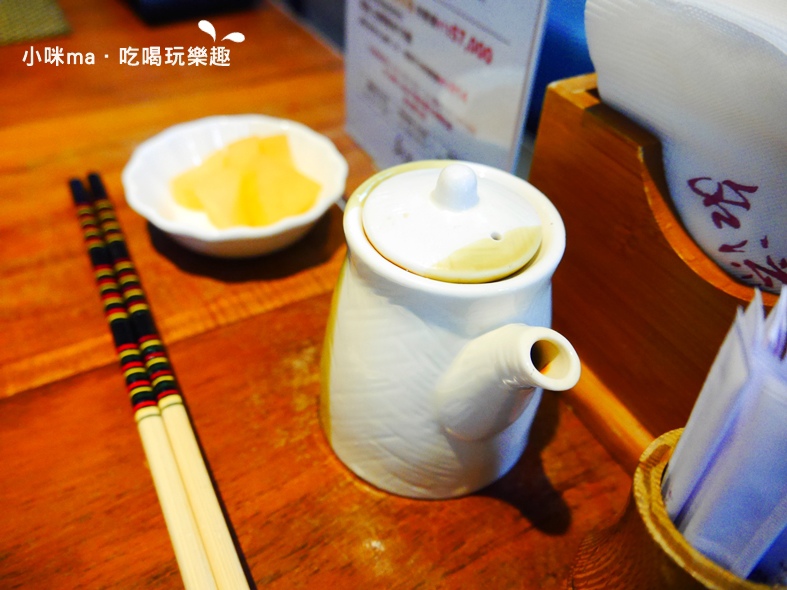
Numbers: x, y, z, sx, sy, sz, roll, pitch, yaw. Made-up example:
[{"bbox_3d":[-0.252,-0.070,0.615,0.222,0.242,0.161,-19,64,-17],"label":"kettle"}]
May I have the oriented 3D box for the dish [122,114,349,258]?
[{"bbox_3d":[-0.064,-0.042,0.269,0.091,0.028,0.091,3,42,-2],"label":"dish"}]

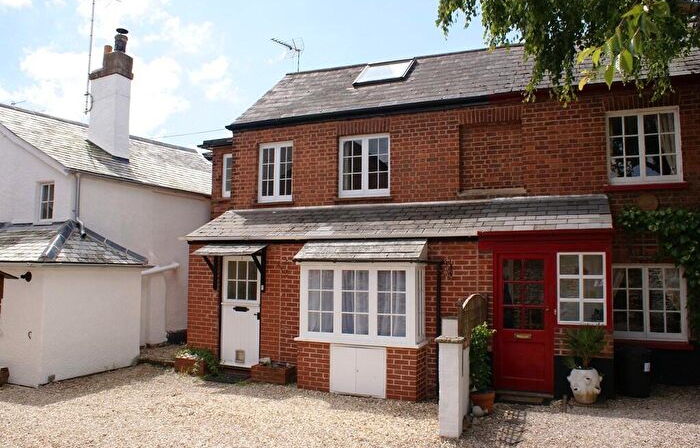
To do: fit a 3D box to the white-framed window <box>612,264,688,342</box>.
[{"bbox_3d":[4.376,1.144,7.748,0.993,1.111,0.082,-2,-6,21],"label":"white-framed window"}]

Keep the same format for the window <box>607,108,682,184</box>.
[{"bbox_3d":[4.703,-1.234,8.425,1.040,1.200,0.100,-1,-4,21],"label":"window"}]

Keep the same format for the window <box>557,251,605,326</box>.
[{"bbox_3d":[3.191,0.885,7.253,0.628,0.995,0.082,-2,-6,21],"label":"window"}]

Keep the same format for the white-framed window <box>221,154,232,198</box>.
[{"bbox_3d":[-2.836,-1.134,12.398,0.369,1.049,0.082,-2,-6,21],"label":"white-framed window"}]

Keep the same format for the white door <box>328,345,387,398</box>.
[{"bbox_3d":[0.123,2.217,7.964,0.903,0.722,0.061,-2,-6,21],"label":"white door"}]

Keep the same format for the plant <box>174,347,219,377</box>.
[{"bbox_3d":[-2.615,2.356,9.101,0.647,0.420,0.410,-2,-6,21],"label":"plant"}]

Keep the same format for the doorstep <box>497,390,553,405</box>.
[{"bbox_3d":[2.408,2.398,7.274,0.738,0.102,0.266,-2,-6,21],"label":"doorstep"}]

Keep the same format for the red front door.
[{"bbox_3d":[2.492,1.401,7.534,0.802,1.939,0.082,-2,-6,21],"label":"red front door"}]

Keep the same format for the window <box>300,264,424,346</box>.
[{"bbox_3d":[0.174,1.223,8.232,1.930,1.240,0.610,-1,-4,21],"label":"window"}]

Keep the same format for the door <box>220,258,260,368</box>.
[{"bbox_3d":[-1.946,1.553,9.389,0.791,1.931,0.072,-2,-6,21],"label":"door"}]

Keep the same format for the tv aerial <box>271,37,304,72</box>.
[{"bbox_3d":[-1.558,-4.316,13.097,1.000,0.910,0.360,4,-5,-42],"label":"tv aerial"}]

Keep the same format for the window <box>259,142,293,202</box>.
[{"bbox_3d":[-1.498,-1.054,10.759,0.775,1.250,0.100,-1,-4,21],"label":"window"}]

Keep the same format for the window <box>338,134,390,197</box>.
[{"bbox_3d":[0.295,-1.096,10.084,1.030,1.200,0.100,-1,-4,21],"label":"window"}]

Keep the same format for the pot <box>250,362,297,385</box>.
[{"bbox_3d":[-1.276,2.500,8.801,0.640,0.235,0.360,-1,-4,21],"label":"pot"}]

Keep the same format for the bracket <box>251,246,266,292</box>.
[{"bbox_3d":[-1.568,0.796,9.024,0.075,0.790,0.420,-1,-4,21],"label":"bracket"}]

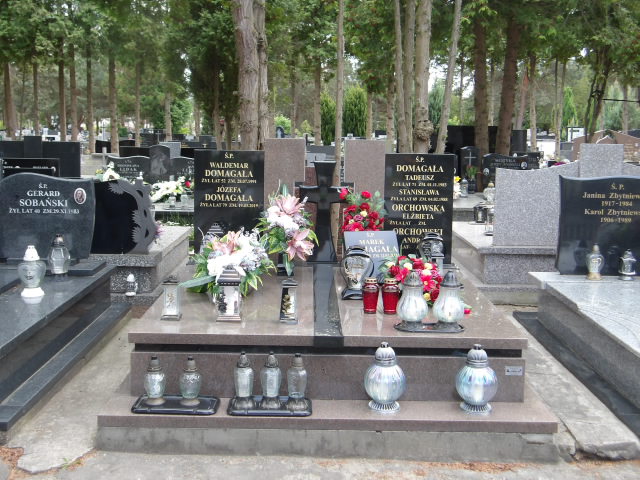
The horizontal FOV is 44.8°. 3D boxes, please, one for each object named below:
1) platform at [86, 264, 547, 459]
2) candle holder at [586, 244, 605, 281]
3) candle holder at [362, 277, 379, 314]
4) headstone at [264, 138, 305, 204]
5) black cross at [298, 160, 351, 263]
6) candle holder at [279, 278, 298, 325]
[{"bbox_3d":[0.029,0.575,4.525,2.080,0.505,2.090,1,9,-1],"label":"platform"},{"bbox_3d":[1.912,0.151,5.400,0.124,0.243,0.124,1,9,-1],"label":"candle holder"},{"bbox_3d":[0.264,0.286,3.995,0.083,0.179,0.083,1,9,-1],"label":"candle holder"},{"bbox_3d":[-0.227,-0.261,5.279,0.279,0.838,0.090,1,9,-1],"label":"headstone"},{"bbox_3d":[0.036,-0.190,5.332,0.361,0.689,0.110,1,9,-1],"label":"black cross"},{"bbox_3d":[-0.149,0.297,3.782,0.081,0.210,0.081,2,9,9],"label":"candle holder"}]

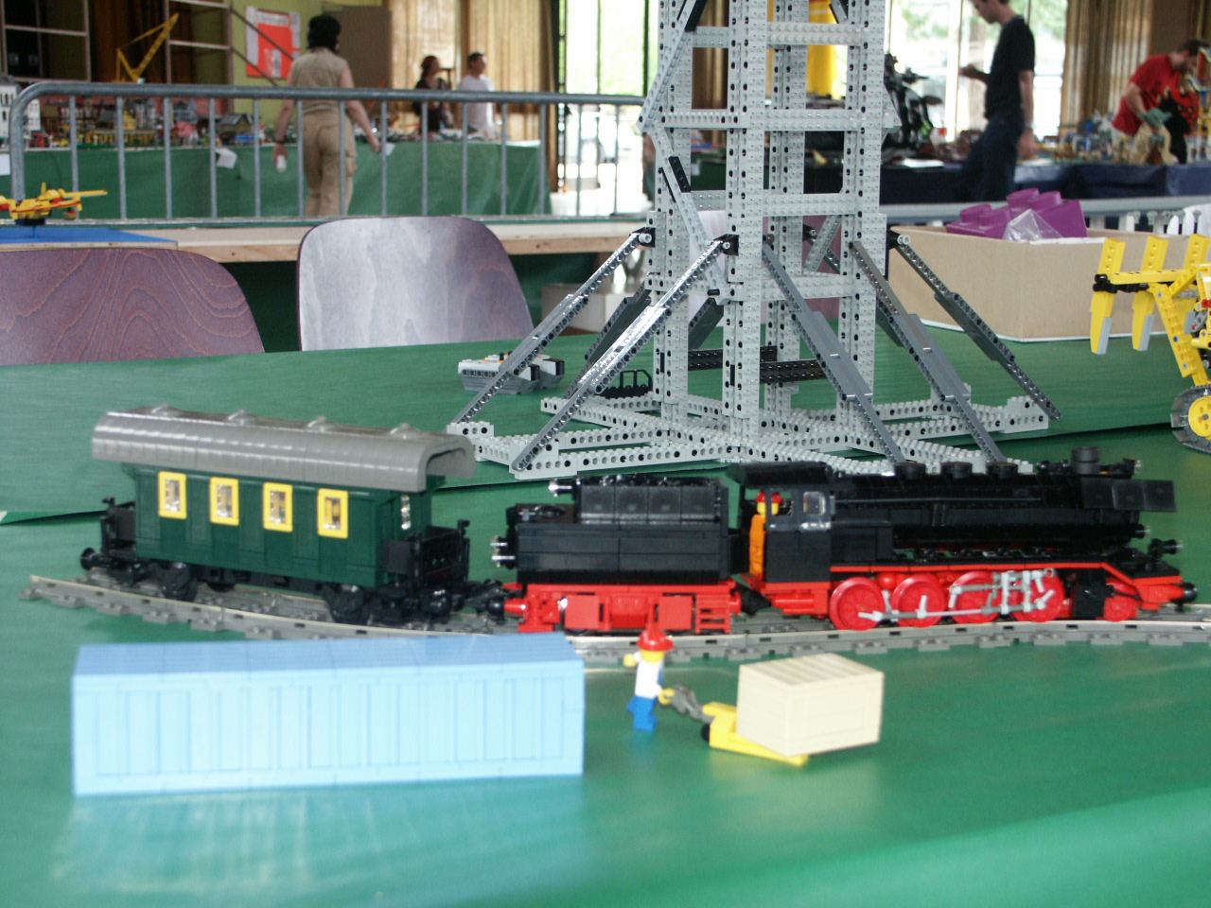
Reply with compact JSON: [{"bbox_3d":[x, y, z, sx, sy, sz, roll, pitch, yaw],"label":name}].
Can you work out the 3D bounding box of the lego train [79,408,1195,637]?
[{"bbox_3d":[0.014,0.033,0.976,0.590,0.094,0.145,1,9,0],"label":"lego train"}]

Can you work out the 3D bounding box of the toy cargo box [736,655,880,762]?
[{"bbox_3d":[0.083,0.101,0.778,0.048,0.029,0.033,-5,11,-33],"label":"toy cargo box"}]

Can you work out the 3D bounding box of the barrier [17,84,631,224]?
[{"bbox_3d":[-0.725,-0.535,5.770,2.030,1.100,0.450,-4,11,-27],"label":"barrier"}]

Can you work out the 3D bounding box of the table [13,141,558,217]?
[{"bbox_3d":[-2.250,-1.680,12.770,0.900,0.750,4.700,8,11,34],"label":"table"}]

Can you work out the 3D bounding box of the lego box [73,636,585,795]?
[{"bbox_3d":[-0.107,0.100,0.752,0.192,0.046,0.044,-1,10,-11],"label":"lego box"}]

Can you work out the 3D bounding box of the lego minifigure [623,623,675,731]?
[{"bbox_3d":[0.018,0.092,0.793,0.021,0.042,0.024,3,10,11],"label":"lego minifigure"}]

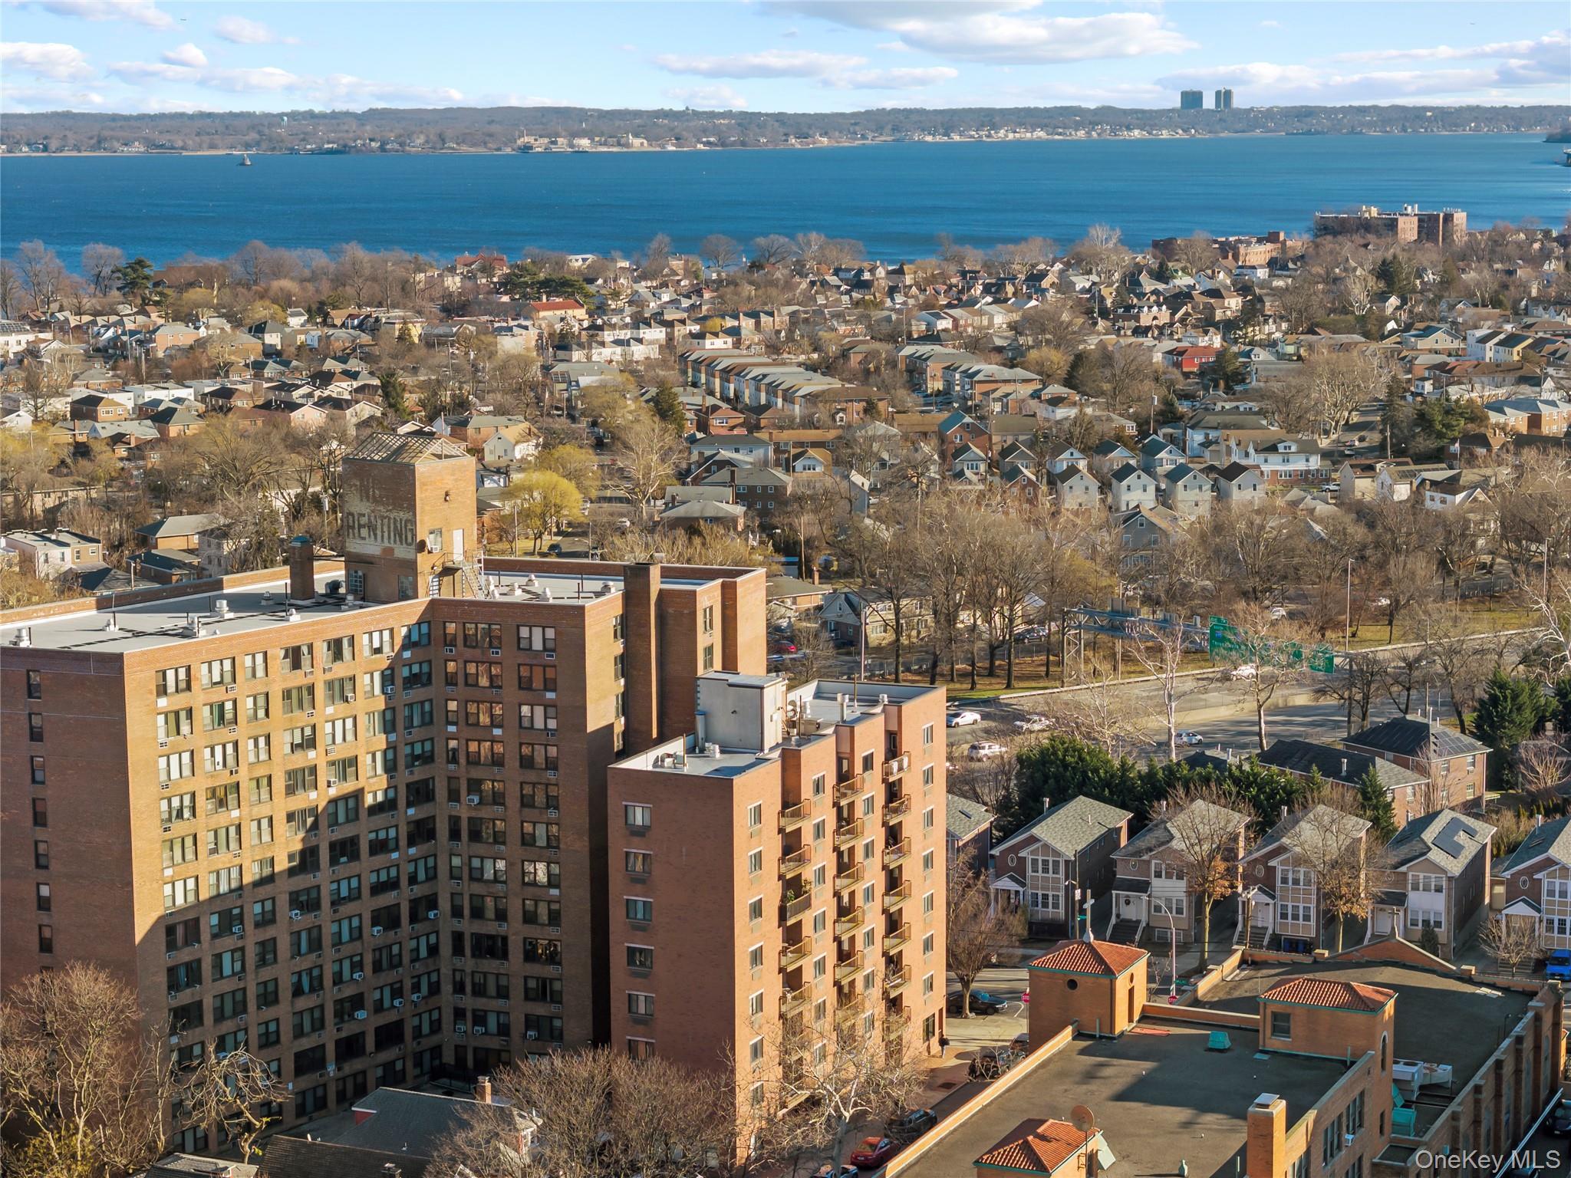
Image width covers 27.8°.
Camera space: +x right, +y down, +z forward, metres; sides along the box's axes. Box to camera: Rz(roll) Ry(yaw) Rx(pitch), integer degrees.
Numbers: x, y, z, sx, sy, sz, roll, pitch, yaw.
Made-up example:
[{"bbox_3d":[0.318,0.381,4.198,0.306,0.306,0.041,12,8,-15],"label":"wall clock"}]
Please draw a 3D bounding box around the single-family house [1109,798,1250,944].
[{"bbox_3d":[31.800,22.250,254.400,7.100,7.900,16.400,3,9,22],"label":"single-family house"}]

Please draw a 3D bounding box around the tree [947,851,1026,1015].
[{"bbox_3d":[13.062,24.608,225.947,8.000,12.000,8.000,0,9,0],"label":"tree"}]

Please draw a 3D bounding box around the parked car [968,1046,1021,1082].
[{"bbox_3d":[14.387,31.698,213.366,1.900,1.700,4.700,4,9,25],"label":"parked car"}]

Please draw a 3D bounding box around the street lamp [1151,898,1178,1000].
[{"bbox_3d":[26.815,26.825,227.118,2.500,9.900,0.350,3,9,20],"label":"street lamp"}]

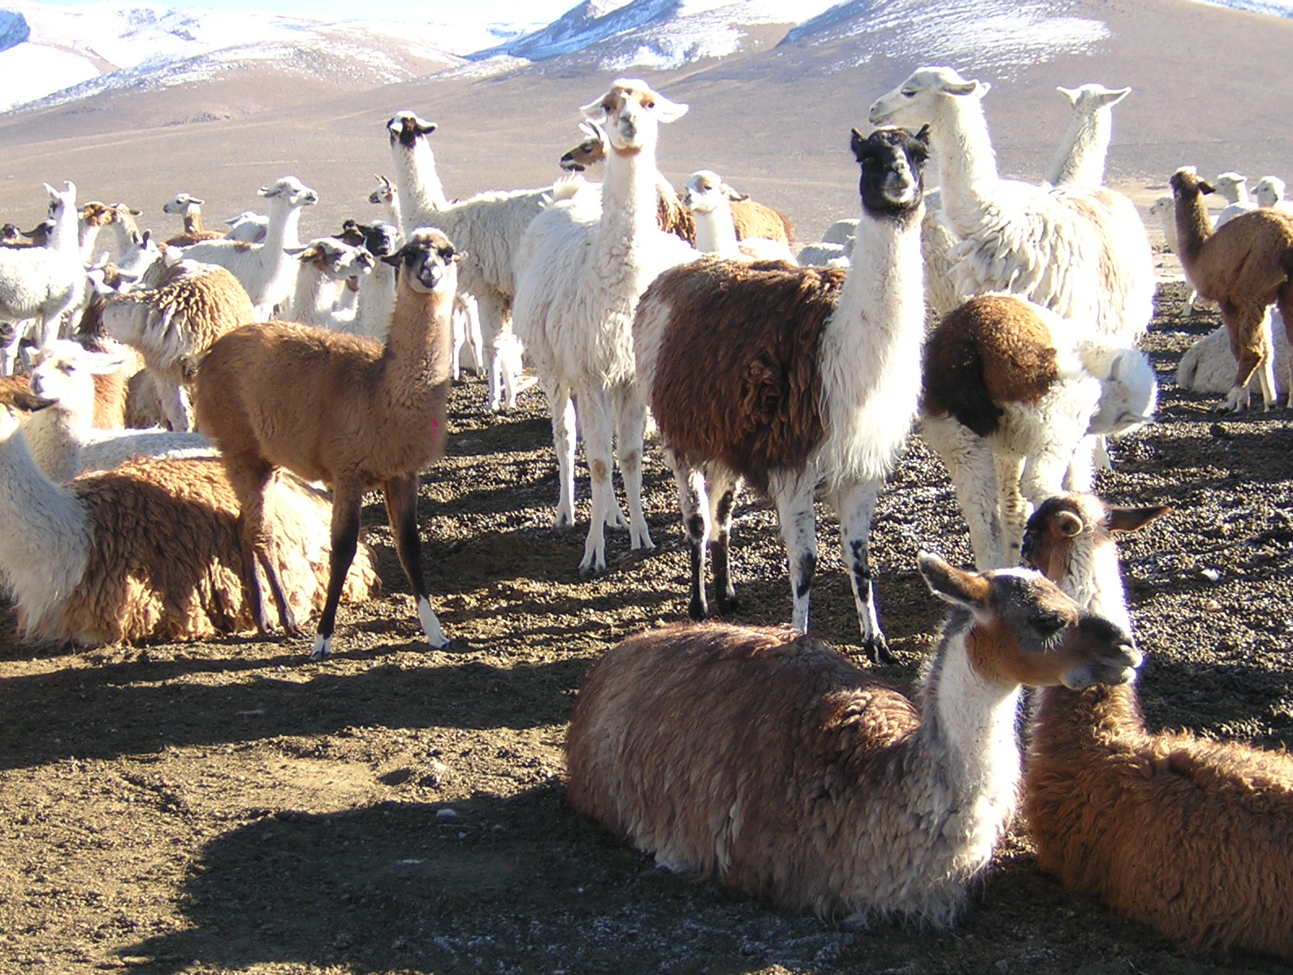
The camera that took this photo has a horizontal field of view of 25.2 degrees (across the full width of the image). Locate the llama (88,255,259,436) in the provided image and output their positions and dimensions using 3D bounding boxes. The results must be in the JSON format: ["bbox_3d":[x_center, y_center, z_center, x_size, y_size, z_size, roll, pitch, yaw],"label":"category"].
[{"bbox_3d":[-2.080,-0.532,12.745,0.460,0.920,1.100,6,9,41],"label":"llama"}]

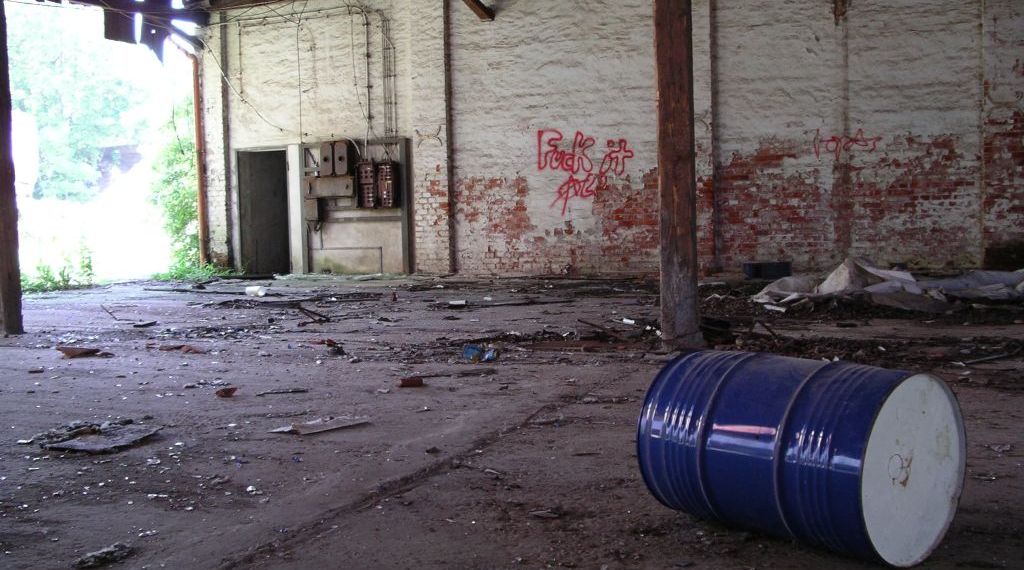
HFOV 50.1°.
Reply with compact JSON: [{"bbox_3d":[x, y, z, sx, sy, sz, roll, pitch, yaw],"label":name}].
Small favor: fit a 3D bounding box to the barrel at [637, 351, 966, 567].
[{"bbox_3d":[0.938,0.538,3.625,0.592,0.592,0.872,-5,5,-39],"label":"barrel"}]

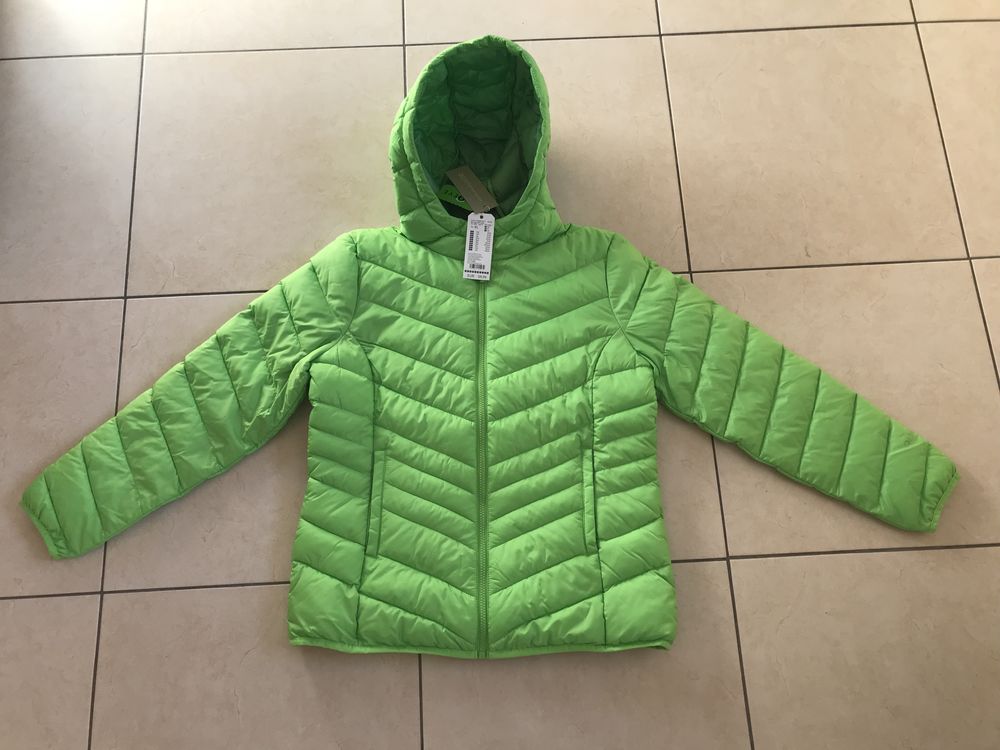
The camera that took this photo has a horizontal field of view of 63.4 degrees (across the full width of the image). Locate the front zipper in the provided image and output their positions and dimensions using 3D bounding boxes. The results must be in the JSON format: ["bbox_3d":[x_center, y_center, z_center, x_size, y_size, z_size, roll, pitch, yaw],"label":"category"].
[{"bbox_3d":[-0.026,0.113,1.176,0.020,0.015,0.565,0,74,0],"label":"front zipper"}]

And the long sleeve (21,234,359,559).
[{"bbox_3d":[-0.412,0.036,1.203,0.627,0.070,0.185,-42,78,-11],"label":"long sleeve"}]

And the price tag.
[{"bbox_3d":[-0.031,-0.196,1.230,0.040,0.004,0.110,4,74,1],"label":"price tag"}]

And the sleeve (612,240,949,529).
[{"bbox_3d":[0.380,0.027,1.211,0.635,0.070,0.200,37,77,9],"label":"sleeve"}]

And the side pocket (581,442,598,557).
[{"bbox_3d":[0.126,0.178,1.148,0.020,0.015,0.147,-1,74,-1],"label":"side pocket"}]

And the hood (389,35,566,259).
[{"bbox_3d":[-0.034,-0.350,1.263,0.275,0.170,0.350,0,74,0],"label":"hood"}]

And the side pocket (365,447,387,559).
[{"bbox_3d":[-0.174,0.181,1.145,0.020,0.015,0.151,3,74,1],"label":"side pocket"}]

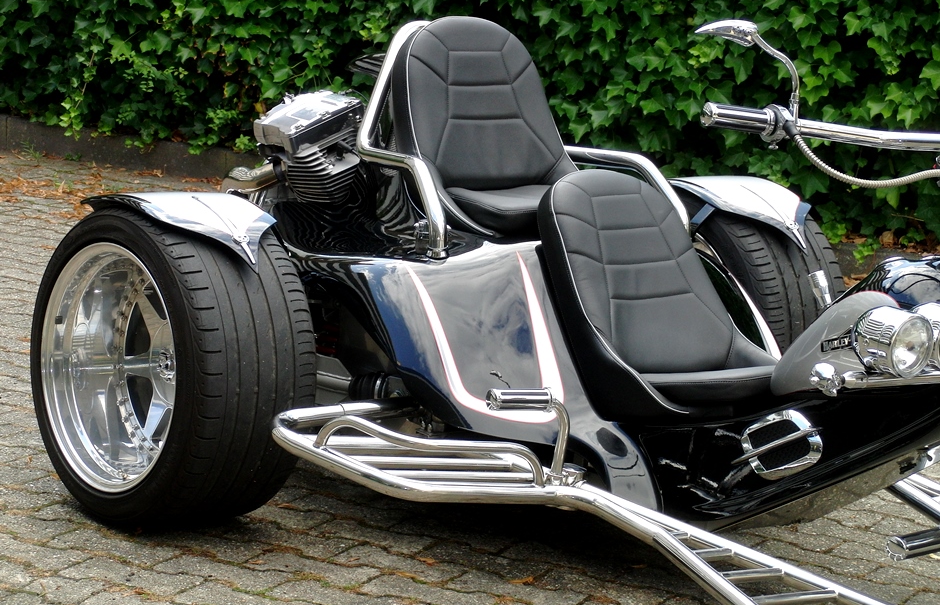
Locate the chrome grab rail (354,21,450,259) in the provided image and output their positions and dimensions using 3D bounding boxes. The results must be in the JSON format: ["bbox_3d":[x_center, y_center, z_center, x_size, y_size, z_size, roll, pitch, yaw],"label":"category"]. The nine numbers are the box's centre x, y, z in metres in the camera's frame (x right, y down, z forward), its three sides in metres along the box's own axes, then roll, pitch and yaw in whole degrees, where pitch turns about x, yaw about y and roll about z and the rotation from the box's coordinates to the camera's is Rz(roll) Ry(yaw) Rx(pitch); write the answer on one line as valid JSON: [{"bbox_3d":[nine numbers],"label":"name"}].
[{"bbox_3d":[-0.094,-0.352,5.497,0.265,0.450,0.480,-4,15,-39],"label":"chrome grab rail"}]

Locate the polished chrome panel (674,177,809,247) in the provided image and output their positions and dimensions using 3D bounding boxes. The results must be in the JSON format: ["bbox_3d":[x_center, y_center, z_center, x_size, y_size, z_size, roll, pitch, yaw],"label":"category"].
[{"bbox_3d":[0.636,-0.242,6.196,0.310,0.140,0.475,-4,15,-39],"label":"polished chrome panel"}]

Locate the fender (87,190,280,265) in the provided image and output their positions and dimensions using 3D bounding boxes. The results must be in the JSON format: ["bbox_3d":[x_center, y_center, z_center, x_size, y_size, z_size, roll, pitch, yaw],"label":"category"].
[{"bbox_3d":[-0.549,-0.155,5.226,0.310,0.140,0.475,-4,15,-39],"label":"fender"}]

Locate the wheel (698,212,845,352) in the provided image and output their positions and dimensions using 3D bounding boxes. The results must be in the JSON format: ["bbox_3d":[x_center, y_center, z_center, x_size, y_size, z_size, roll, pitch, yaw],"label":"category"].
[{"bbox_3d":[0.580,0.037,6.290,0.294,0.661,0.661,-4,15,-39],"label":"wheel"}]

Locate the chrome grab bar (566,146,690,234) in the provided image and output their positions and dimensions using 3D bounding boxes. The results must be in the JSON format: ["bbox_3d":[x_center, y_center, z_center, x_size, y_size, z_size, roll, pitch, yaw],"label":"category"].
[{"bbox_3d":[0.352,-0.258,5.889,0.120,0.193,0.400,-3,14,-40],"label":"chrome grab bar"}]

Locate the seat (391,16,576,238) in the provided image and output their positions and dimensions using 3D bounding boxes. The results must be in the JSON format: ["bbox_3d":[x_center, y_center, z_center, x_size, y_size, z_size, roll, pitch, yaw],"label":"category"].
[{"bbox_3d":[0.079,-0.360,5.653,0.450,0.465,0.500,-4,15,-39],"label":"seat"}]

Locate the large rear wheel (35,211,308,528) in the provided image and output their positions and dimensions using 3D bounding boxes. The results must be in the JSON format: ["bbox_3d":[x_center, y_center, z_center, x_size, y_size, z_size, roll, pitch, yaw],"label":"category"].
[{"bbox_3d":[-0.605,0.123,5.319,0.294,0.661,0.661,-4,15,-39],"label":"large rear wheel"}]

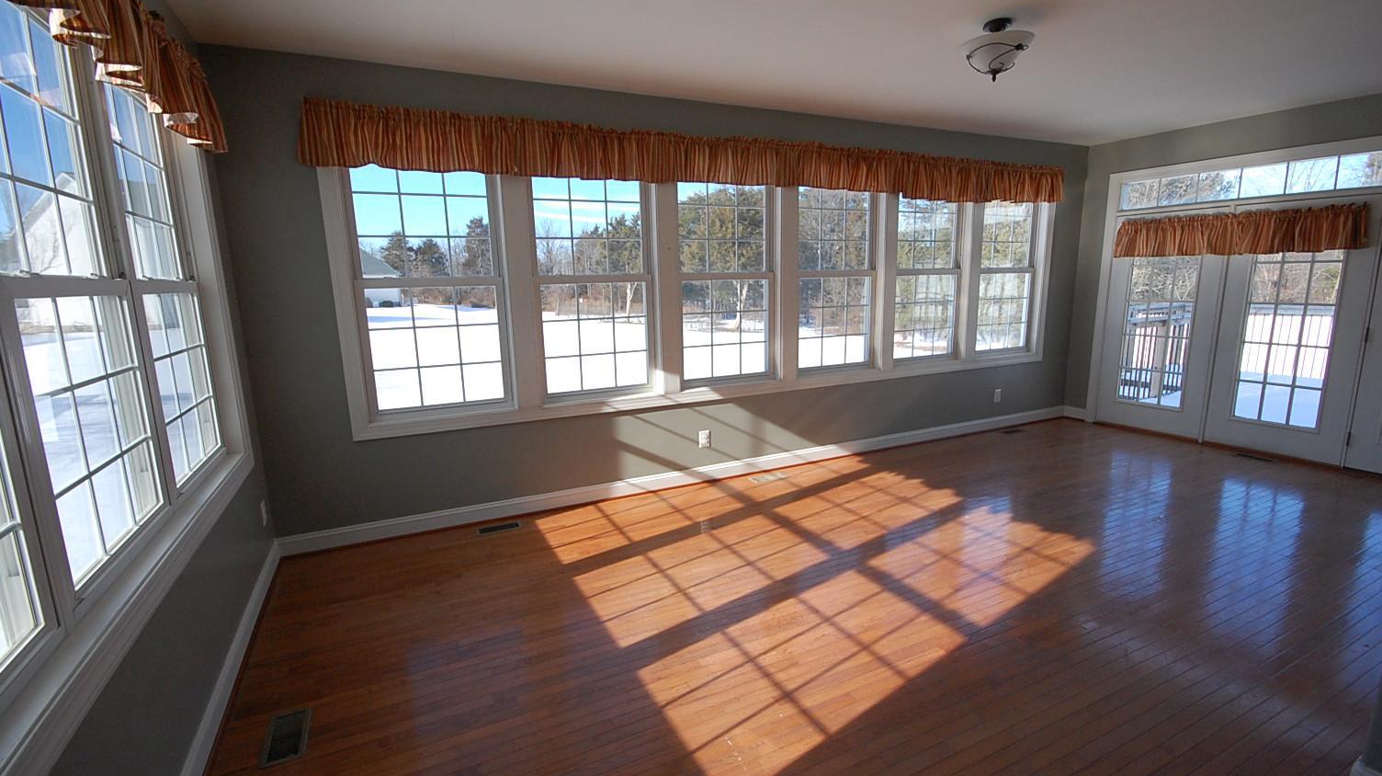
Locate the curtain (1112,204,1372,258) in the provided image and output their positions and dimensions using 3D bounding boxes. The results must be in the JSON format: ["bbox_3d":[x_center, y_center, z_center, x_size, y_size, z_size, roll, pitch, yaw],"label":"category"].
[{"bbox_3d":[4.417,-1.274,5.090,0.100,0.340,1.680,-6,12,-26],"label":"curtain"}]

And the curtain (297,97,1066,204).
[{"bbox_3d":[0.744,-1.643,4.559,6.245,0.345,0.100,-6,12,-25],"label":"curtain"}]

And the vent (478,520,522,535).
[{"bbox_3d":[-1.230,0.896,3.936,0.265,0.010,0.115,-6,12,-25],"label":"vent"}]

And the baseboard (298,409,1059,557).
[{"bbox_3d":[0.782,0.597,5.026,7.020,0.125,0.018,-6,12,-25],"label":"baseboard"}]

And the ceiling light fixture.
[{"bbox_3d":[1.490,-1.632,2.994,0.325,0.260,0.325,-6,12,-26],"label":"ceiling light fixture"}]

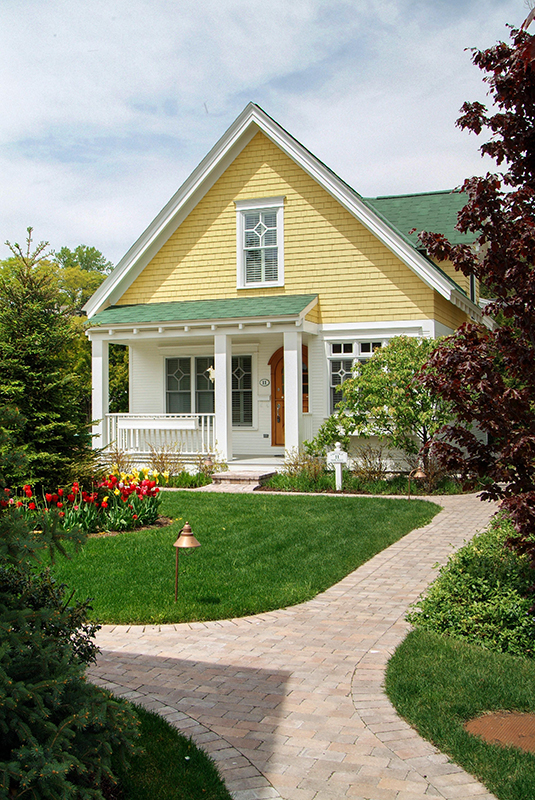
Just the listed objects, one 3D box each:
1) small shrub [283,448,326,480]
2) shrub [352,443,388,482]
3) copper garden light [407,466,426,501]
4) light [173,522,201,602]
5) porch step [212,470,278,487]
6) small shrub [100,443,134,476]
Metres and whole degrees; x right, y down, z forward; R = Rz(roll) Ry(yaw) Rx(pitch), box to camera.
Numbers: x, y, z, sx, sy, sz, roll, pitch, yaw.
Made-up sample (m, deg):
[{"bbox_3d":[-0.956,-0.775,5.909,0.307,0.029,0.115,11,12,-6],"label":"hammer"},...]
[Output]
[{"bbox_3d":[0.702,1.224,15.200,0.840,0.640,0.750,-1,0,21],"label":"small shrub"},{"bbox_3d":[1.968,1.194,15.300,0.700,0.780,0.680,-1,0,21],"label":"shrub"},{"bbox_3d":[2.364,1.322,12.600,0.280,0.540,0.200,0,0,10],"label":"copper garden light"},{"bbox_3d":[-0.614,1.248,6.150,0.210,0.610,0.250,0,0,-27],"label":"light"},{"bbox_3d":[-0.452,1.495,15.330,1.000,0.170,1.000,-1,0,21],"label":"porch step"},{"bbox_3d":[-3.093,1.249,16.400,0.660,0.680,0.640,0,0,0],"label":"small shrub"}]

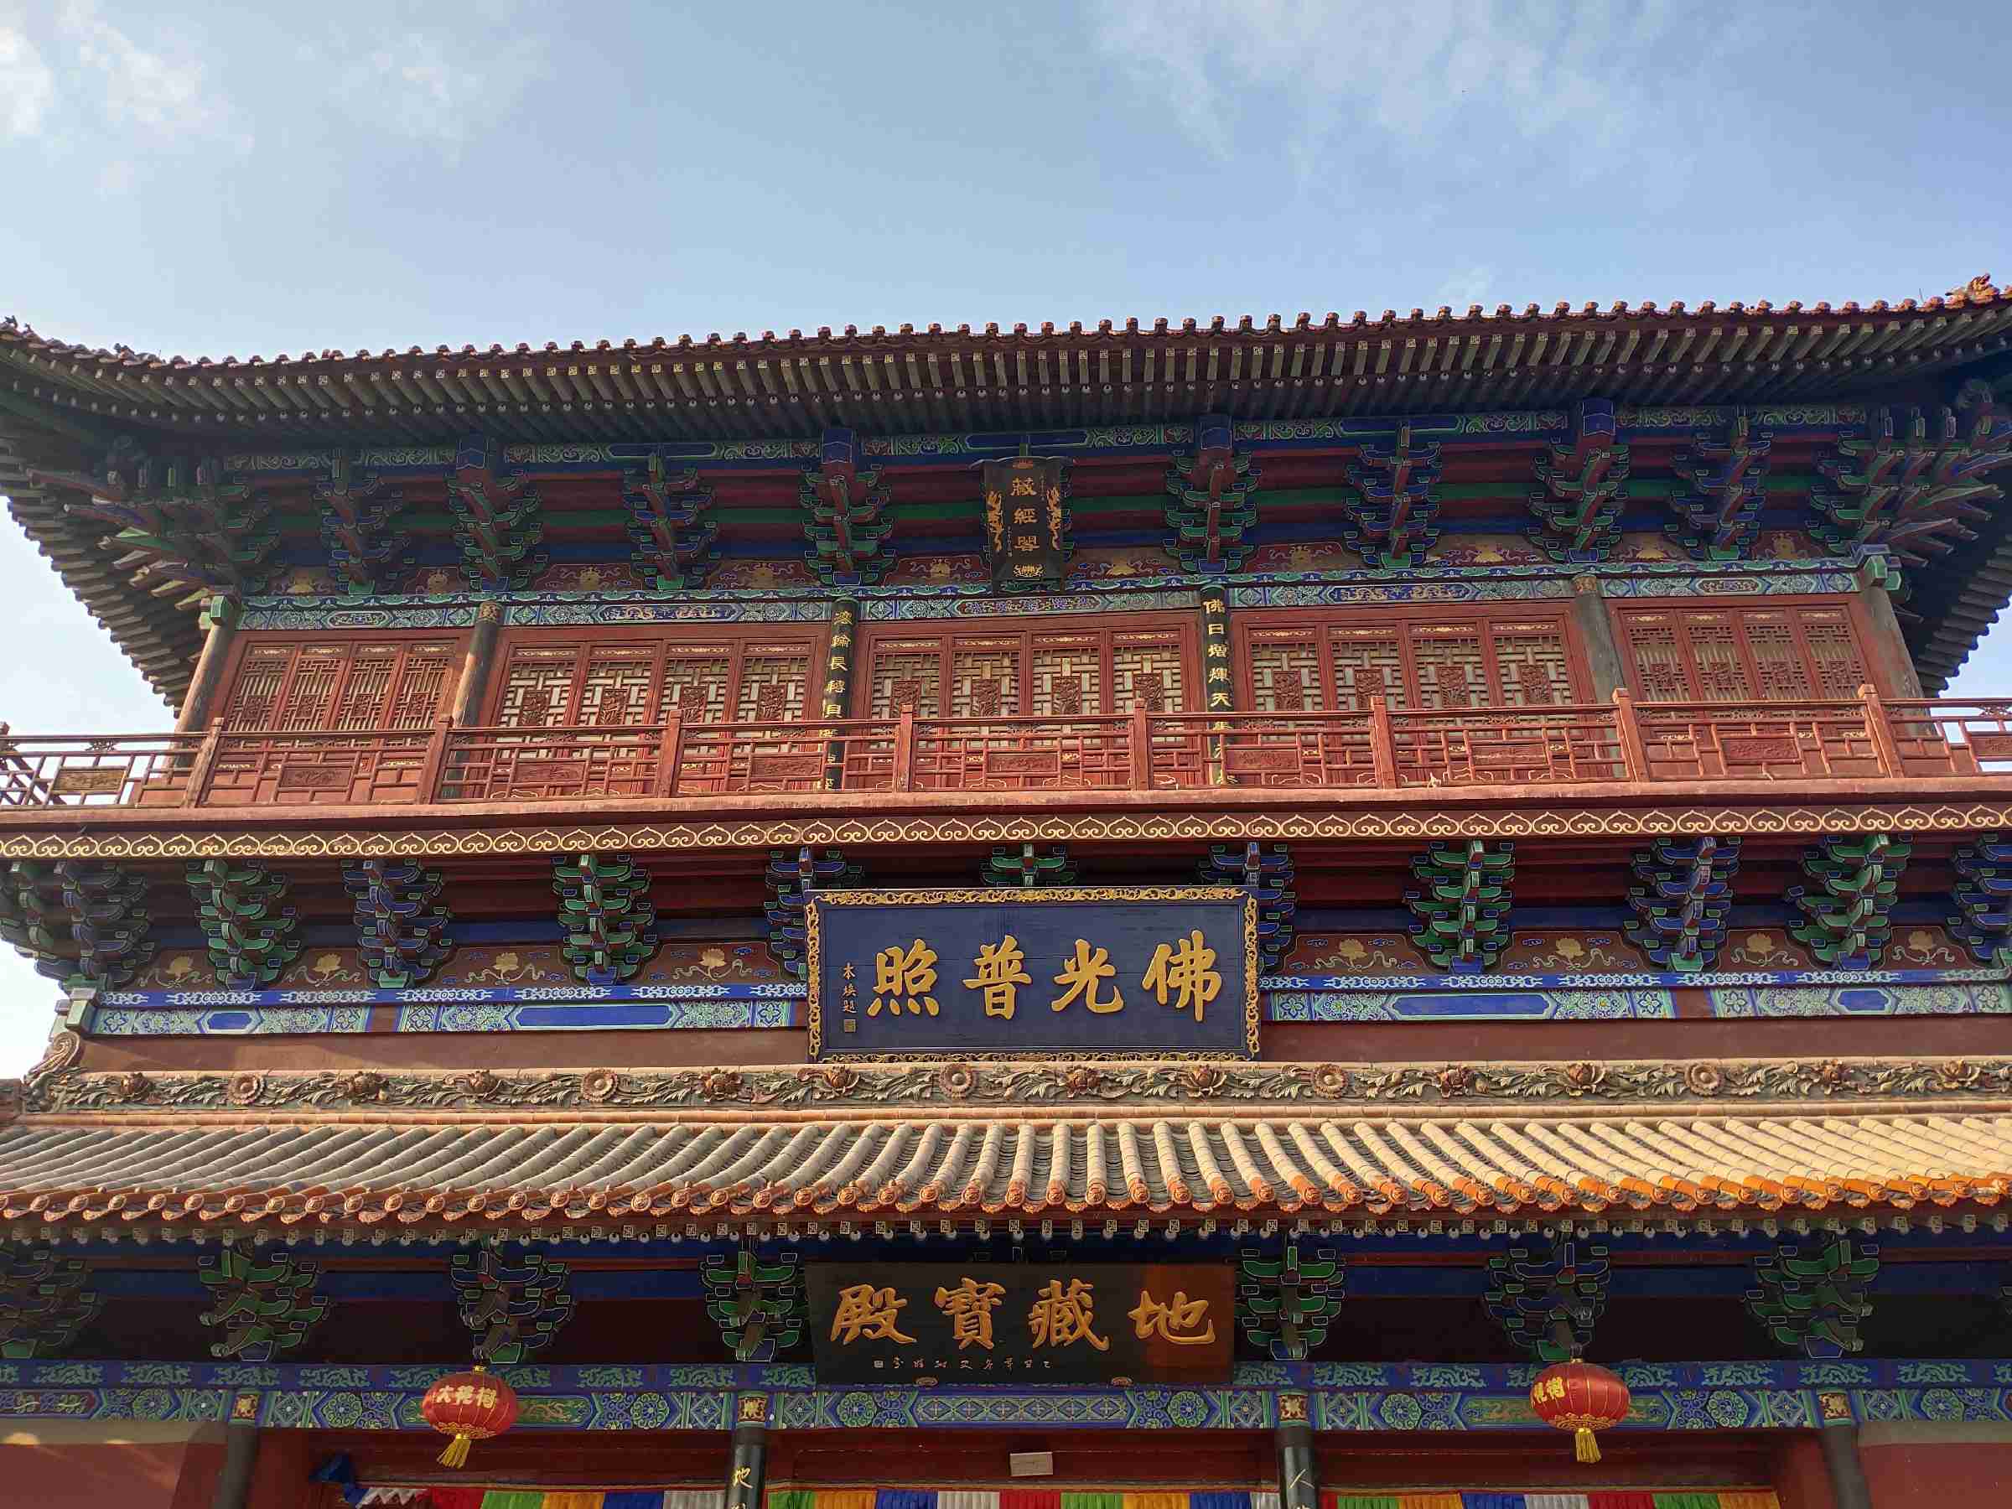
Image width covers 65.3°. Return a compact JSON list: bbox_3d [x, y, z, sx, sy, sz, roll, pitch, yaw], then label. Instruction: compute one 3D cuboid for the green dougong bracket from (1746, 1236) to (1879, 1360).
[{"bbox_3d":[6.771,4.504,12.824,0.968,0.770,1.034,-1,-33,3],"label":"green dougong bracket"}]

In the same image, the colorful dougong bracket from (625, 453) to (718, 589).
[{"bbox_3d":[-4.121,-2.685,18.831,1.100,1.166,1.386,-1,-33,3],"label":"colorful dougong bracket"}]

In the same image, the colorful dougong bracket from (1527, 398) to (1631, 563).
[{"bbox_3d":[6.534,-2.966,17.571,1.008,1.226,1.386,-1,-33,3],"label":"colorful dougong bracket"}]

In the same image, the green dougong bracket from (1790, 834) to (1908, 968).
[{"bbox_3d":[7.078,1.224,12.887,0.750,0.790,0.962,-1,-29,3],"label":"green dougong bracket"}]

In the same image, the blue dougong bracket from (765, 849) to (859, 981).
[{"bbox_3d":[-1.982,1.698,15.887,1.078,1.034,1.298,-1,-33,3],"label":"blue dougong bracket"}]

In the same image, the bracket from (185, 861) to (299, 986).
[{"bbox_3d":[-6.762,1.473,13.525,0.750,0.799,0.962,-1,-29,3],"label":"bracket"}]

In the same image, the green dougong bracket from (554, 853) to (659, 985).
[{"bbox_3d":[-4.201,1.738,15.988,1.078,1.034,1.298,-1,-33,3],"label":"green dougong bracket"}]

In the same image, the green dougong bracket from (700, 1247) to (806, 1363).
[{"bbox_3d":[-1.747,3.868,10.994,0.672,0.642,0.814,-1,-29,3],"label":"green dougong bracket"}]

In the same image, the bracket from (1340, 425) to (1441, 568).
[{"bbox_3d":[3.907,-2.525,15.448,0.789,0.899,1.073,-1,-29,3],"label":"bracket"}]

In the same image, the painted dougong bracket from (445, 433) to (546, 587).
[{"bbox_3d":[-5.331,-2.445,15.921,0.789,1.158,1.073,-1,-29,3],"label":"painted dougong bracket"}]

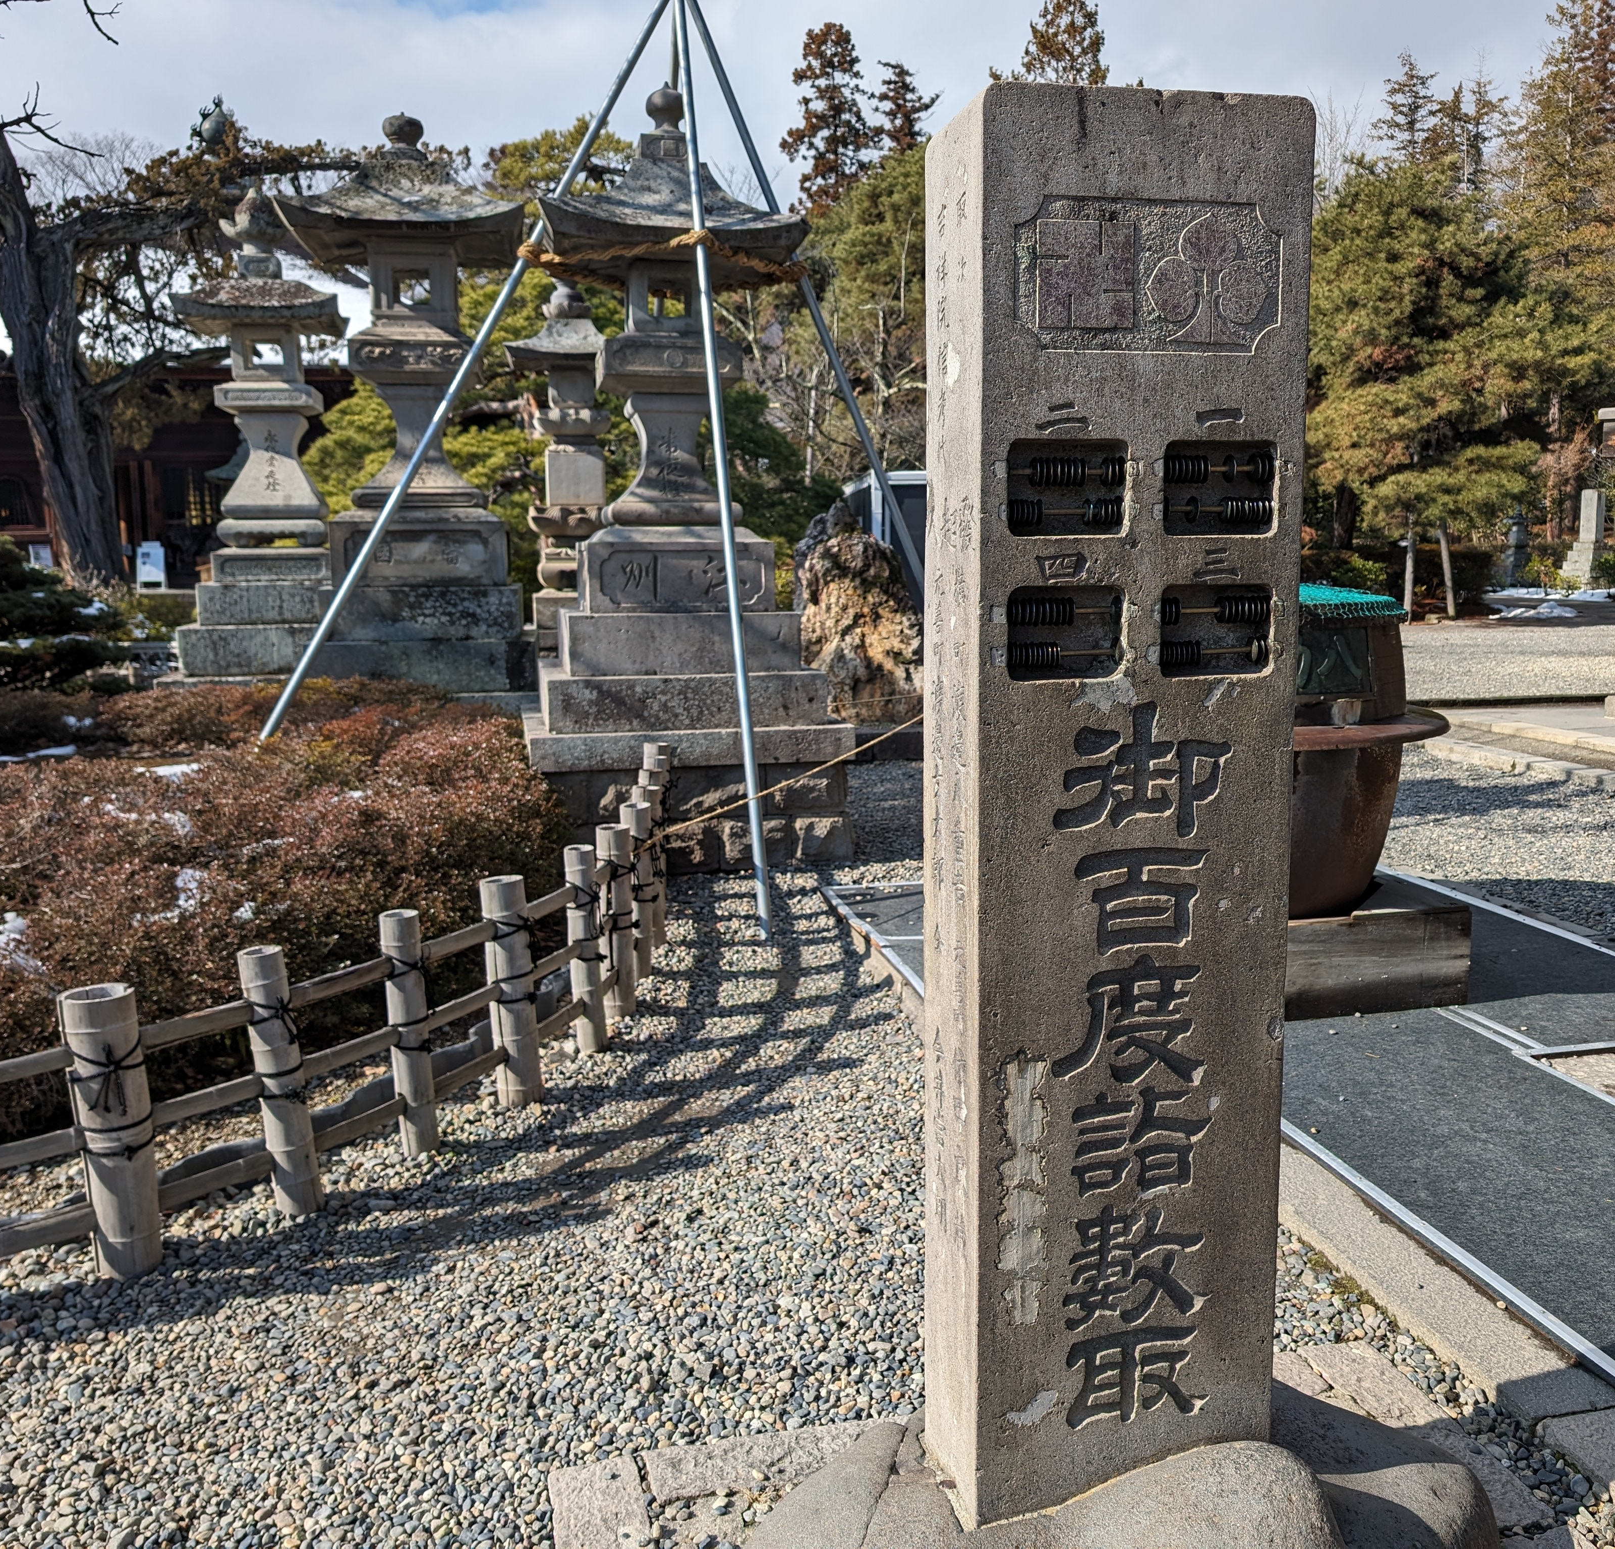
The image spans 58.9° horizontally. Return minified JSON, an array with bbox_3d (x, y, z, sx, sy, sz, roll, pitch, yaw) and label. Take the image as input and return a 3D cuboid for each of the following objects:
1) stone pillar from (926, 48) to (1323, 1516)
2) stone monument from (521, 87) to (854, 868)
[{"bbox_3d":[0.438,0.087,2.129,0.465,2.008,0.264,-2,8,-11],"label":"stone pillar"},{"bbox_3d":[-0.692,-1.492,7.157,1.500,3.710,1.500,-2,9,-13],"label":"stone monument"}]

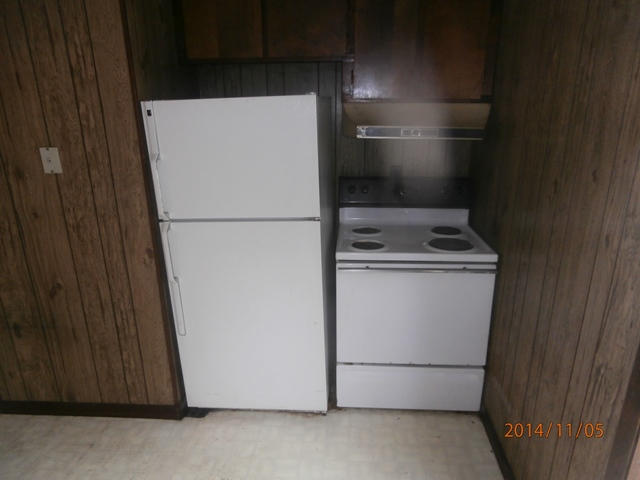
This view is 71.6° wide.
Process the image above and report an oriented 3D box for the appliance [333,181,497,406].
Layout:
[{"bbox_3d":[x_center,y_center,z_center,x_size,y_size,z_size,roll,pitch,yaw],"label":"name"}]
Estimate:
[{"bbox_3d":[0.486,0.282,2.496,0.760,1.190,0.665,0,18,4],"label":"appliance"}]

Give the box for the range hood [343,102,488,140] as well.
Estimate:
[{"bbox_3d":[0.498,-0.628,2.340,0.757,0.180,0.455,0,18,4],"label":"range hood"}]

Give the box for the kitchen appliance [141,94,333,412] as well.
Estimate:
[{"bbox_3d":[-0.331,0.061,2.462,0.763,1.635,0.735,1,18,6],"label":"kitchen appliance"}]

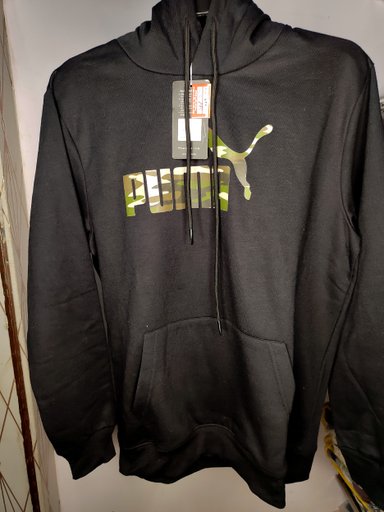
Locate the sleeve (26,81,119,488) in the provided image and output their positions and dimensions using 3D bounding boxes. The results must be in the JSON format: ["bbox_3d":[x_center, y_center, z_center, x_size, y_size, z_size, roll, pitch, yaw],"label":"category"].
[{"bbox_3d":[-0.200,0.078,0.568,0.140,0.660,0.130,1,15,0],"label":"sleeve"}]

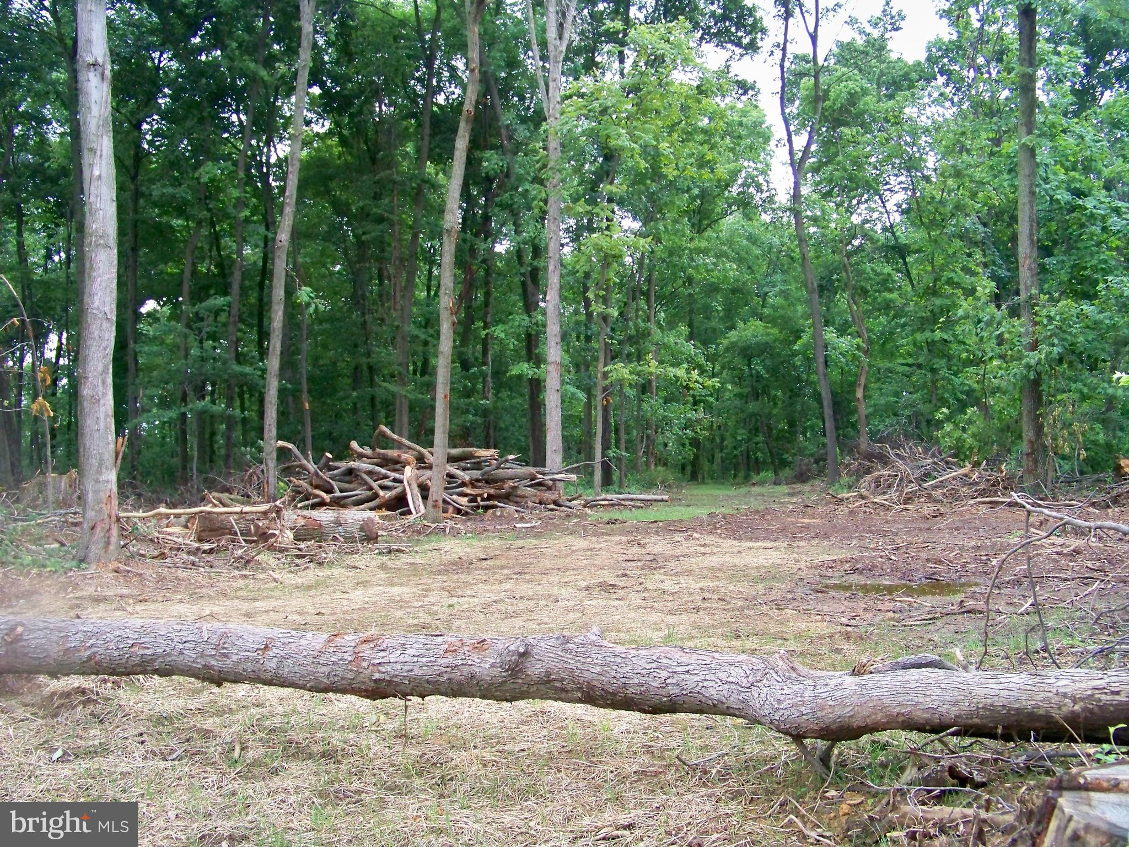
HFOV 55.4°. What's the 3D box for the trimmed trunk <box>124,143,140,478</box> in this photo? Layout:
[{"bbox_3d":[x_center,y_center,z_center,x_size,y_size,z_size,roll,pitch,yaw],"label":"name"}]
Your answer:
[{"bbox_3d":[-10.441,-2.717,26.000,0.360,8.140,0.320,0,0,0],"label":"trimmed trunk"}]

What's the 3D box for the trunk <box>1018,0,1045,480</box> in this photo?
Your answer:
[{"bbox_3d":[9.538,-3.687,22.000,0.500,10.097,0.480,0,0,0],"label":"trunk"}]

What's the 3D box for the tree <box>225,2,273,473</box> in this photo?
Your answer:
[{"bbox_3d":[-7.355,-4.272,25.000,0.420,11.133,0.360,4,0,0],"label":"tree"}]

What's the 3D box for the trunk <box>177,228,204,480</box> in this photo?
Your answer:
[{"bbox_3d":[-8.147,-1.521,23.500,0.380,5.841,0.320,2,0,0],"label":"trunk"}]

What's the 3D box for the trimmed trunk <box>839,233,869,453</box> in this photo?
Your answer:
[{"bbox_3d":[6.865,-1.776,25.500,0.650,5.454,0.400,0,0,0],"label":"trimmed trunk"}]

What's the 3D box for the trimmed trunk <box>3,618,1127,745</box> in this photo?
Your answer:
[{"bbox_3d":[-0.209,1.246,5.300,5.761,0.420,0.370,1,1,8],"label":"trimmed trunk"}]

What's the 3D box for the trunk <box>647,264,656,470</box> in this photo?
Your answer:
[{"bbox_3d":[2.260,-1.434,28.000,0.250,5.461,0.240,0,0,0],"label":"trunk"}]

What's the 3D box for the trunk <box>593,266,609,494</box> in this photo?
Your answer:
[{"bbox_3d":[0.697,-0.848,20.500,0.220,4.471,0.200,2,0,0],"label":"trunk"}]

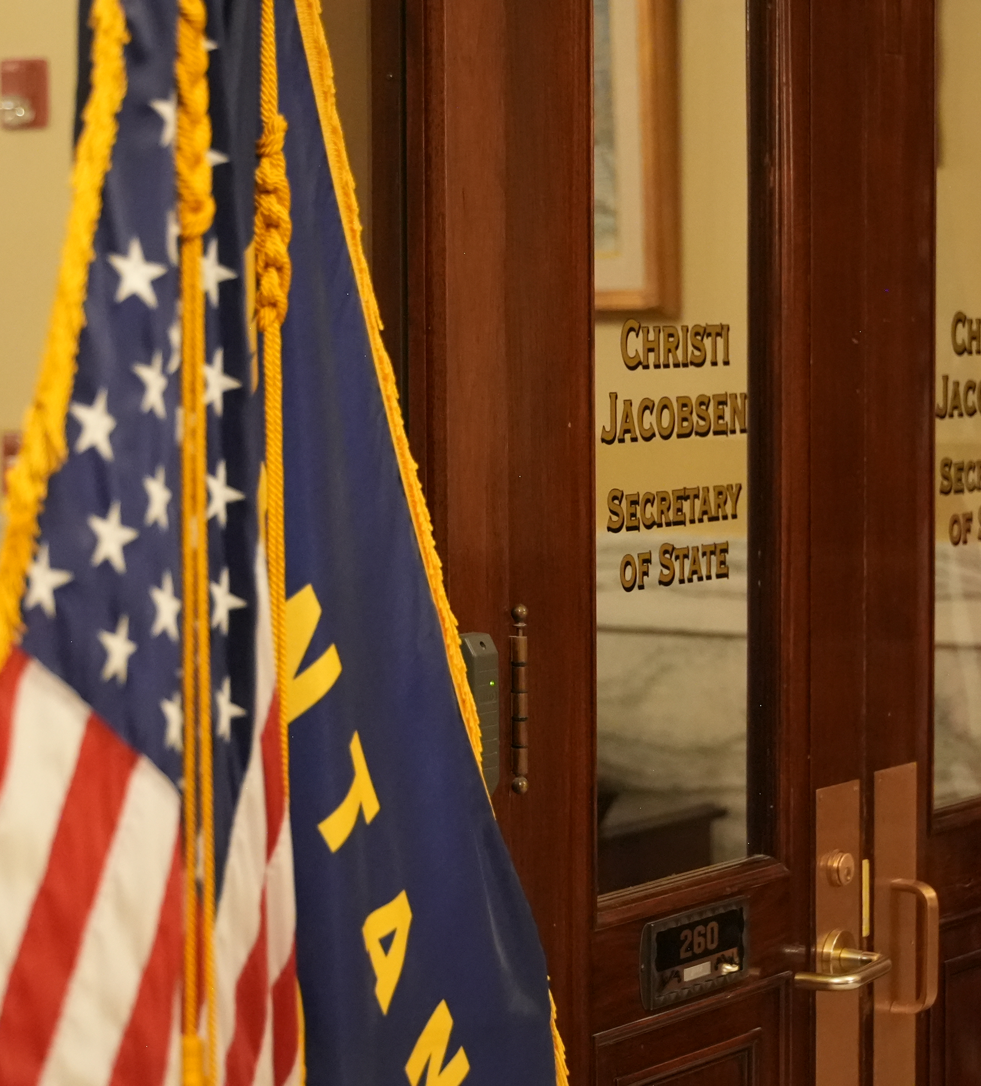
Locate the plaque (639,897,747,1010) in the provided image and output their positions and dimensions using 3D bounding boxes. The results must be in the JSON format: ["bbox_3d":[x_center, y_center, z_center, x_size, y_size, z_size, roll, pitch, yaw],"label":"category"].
[{"bbox_3d":[0.207,0.412,3.691,0.016,0.084,0.192,3,5,34],"label":"plaque"}]

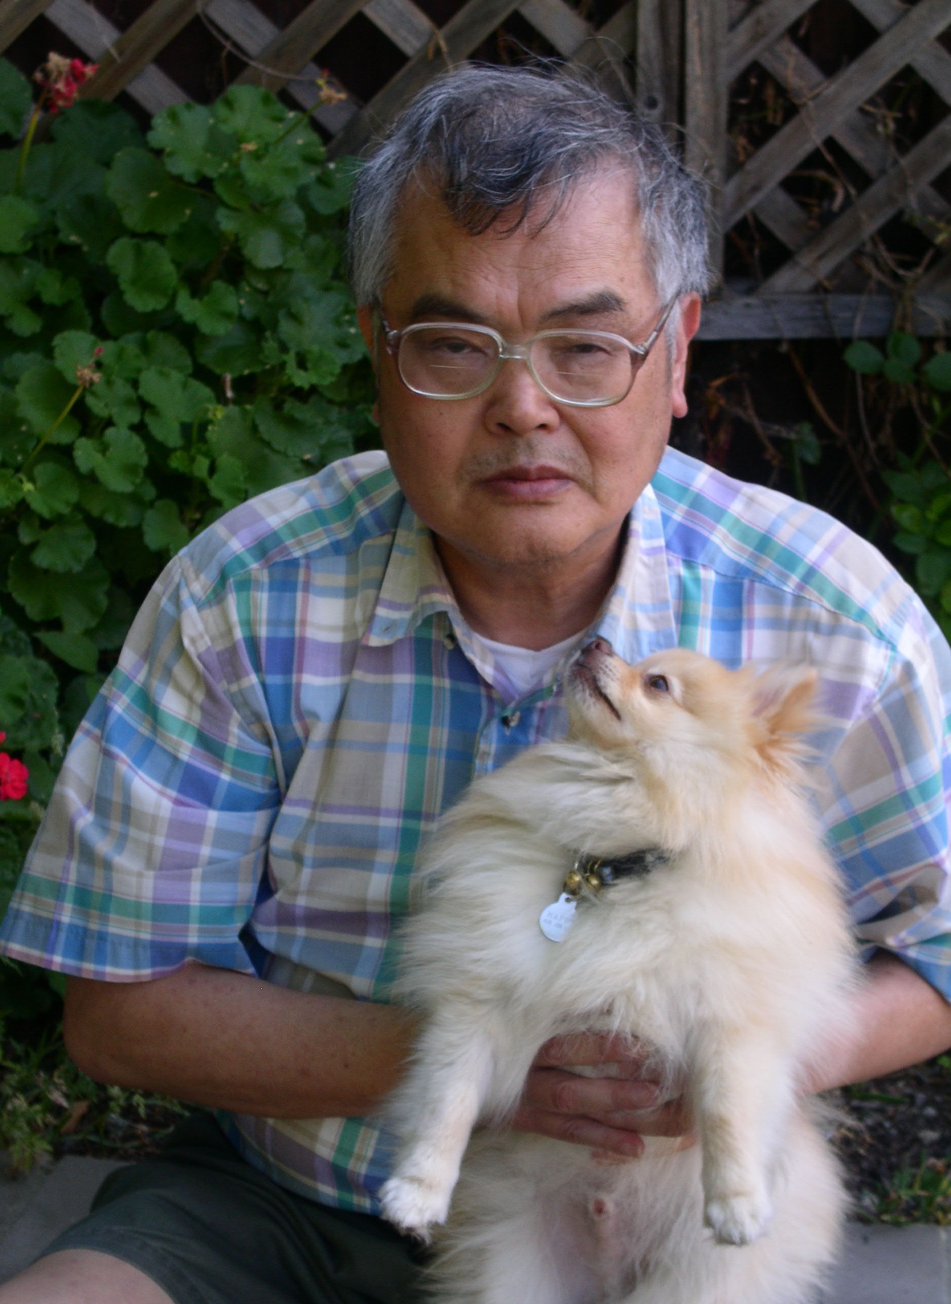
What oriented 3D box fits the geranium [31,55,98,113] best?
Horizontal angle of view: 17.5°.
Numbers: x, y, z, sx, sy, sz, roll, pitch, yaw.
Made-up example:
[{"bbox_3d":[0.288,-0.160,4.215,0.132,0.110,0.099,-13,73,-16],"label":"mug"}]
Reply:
[{"bbox_3d":[-0.332,-0.460,2.500,0.050,0.048,0.048,1,18,0],"label":"geranium"}]

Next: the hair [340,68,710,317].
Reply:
[{"bbox_3d":[0.031,-0.226,1.645,0.185,0.162,0.205,3,22,4],"label":"hair"}]

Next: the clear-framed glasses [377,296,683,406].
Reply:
[{"bbox_3d":[0.026,-0.171,1.616,0.141,0.050,0.143,3,22,4],"label":"clear-framed glasses"}]

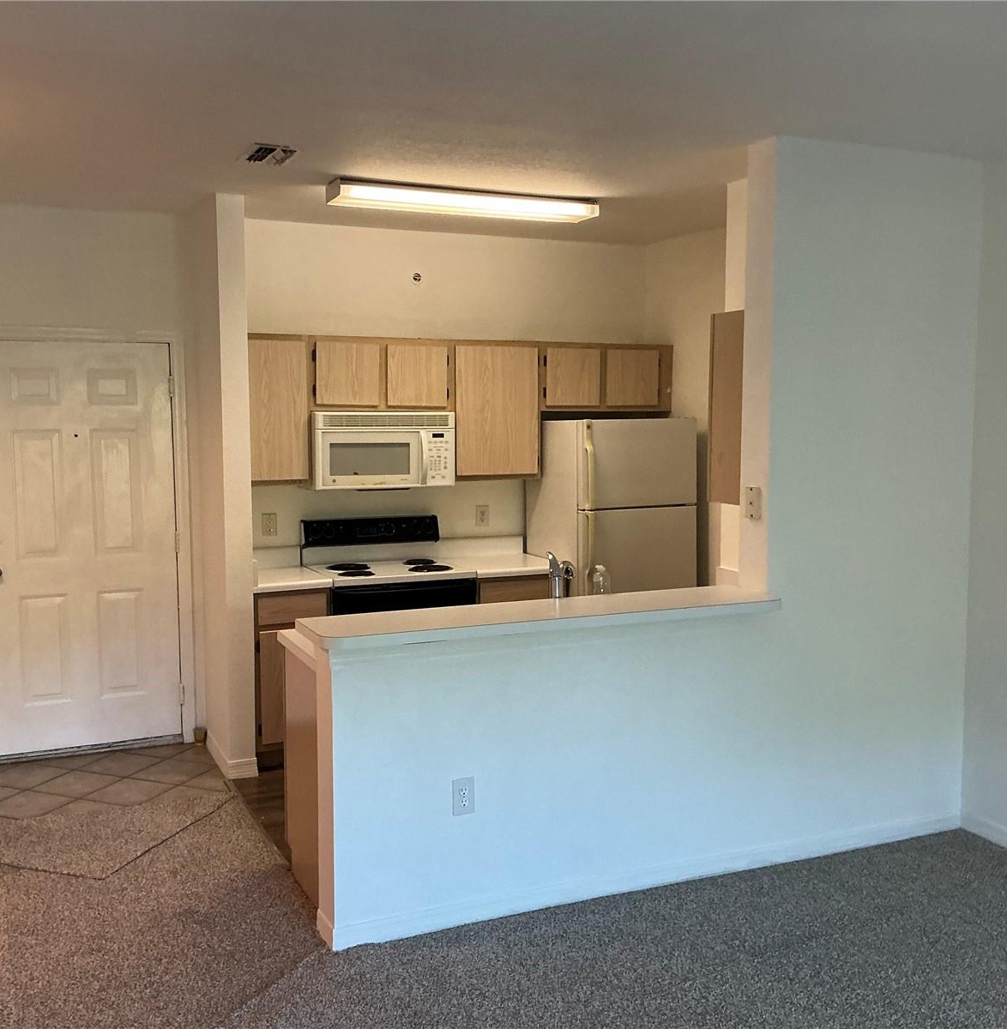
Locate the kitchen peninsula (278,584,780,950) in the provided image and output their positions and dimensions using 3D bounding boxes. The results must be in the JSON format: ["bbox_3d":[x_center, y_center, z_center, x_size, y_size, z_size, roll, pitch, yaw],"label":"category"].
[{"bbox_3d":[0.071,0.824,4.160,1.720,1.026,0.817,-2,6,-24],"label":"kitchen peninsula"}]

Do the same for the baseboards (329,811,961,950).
[{"bbox_3d":[0.678,1.310,4.068,2.668,0.072,0.016,-2,6,-24],"label":"baseboards"}]

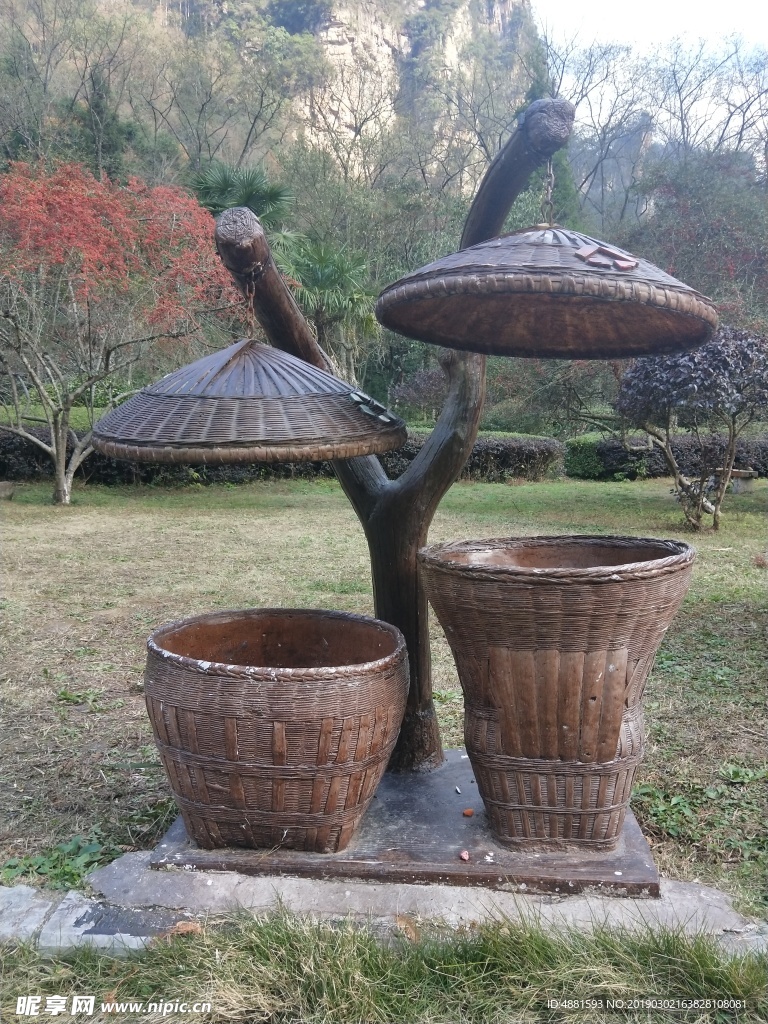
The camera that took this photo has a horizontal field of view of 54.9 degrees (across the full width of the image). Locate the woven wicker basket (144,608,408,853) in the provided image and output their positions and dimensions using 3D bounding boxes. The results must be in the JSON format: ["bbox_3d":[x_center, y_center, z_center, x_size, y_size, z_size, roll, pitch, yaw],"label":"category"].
[{"bbox_3d":[-0.343,0.683,2.368,0.830,0.590,0.775,0,6,4],"label":"woven wicker basket"}]

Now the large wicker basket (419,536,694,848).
[{"bbox_3d":[0.529,0.547,2.338,0.830,0.867,0.750,0,6,4],"label":"large wicker basket"}]

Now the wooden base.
[{"bbox_3d":[0.088,0.989,2.487,1.441,0.045,0.828,0,6,4],"label":"wooden base"}]

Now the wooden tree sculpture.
[{"bbox_3d":[0.025,-0.116,2.437,1.021,2.165,0.689,0,6,4],"label":"wooden tree sculpture"}]

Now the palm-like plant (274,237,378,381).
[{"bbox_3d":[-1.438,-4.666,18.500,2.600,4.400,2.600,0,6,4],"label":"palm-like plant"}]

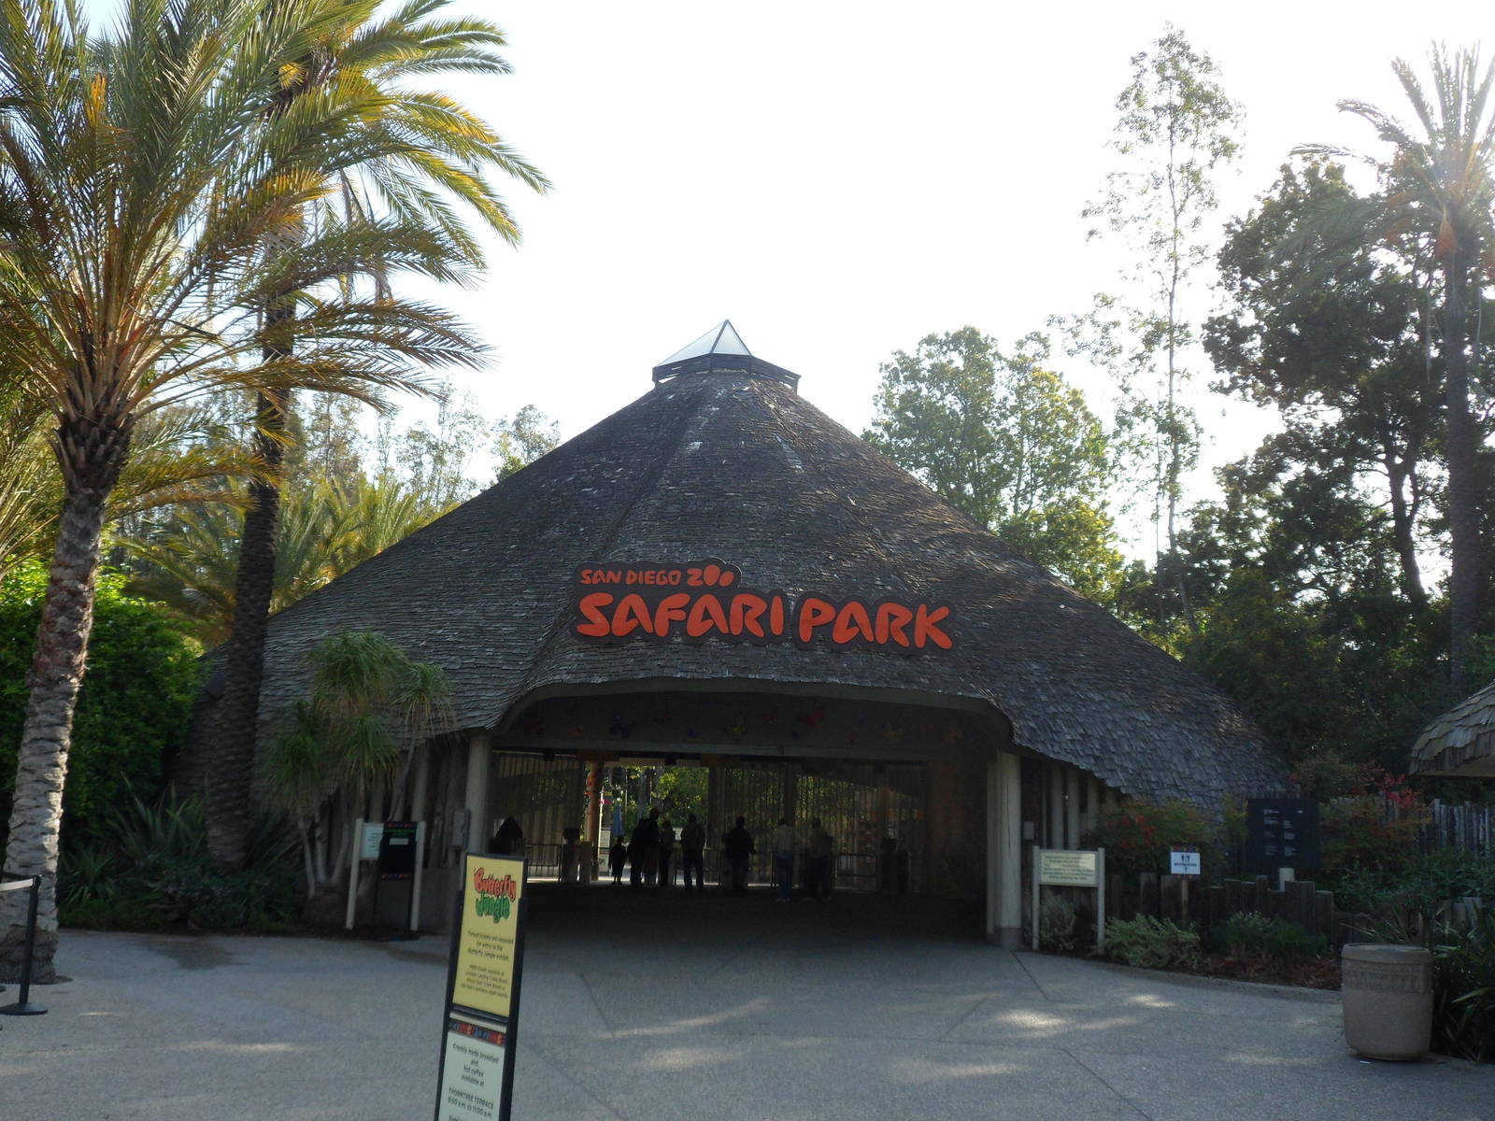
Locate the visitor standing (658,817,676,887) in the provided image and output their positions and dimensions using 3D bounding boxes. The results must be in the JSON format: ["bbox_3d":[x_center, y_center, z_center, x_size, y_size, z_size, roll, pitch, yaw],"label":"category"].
[{"bbox_3d":[-1.849,6.787,34.077,0.430,1.596,0.340,4,-10,-11],"label":"visitor standing"}]

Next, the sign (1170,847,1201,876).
[{"bbox_3d":[6.145,4.227,20.600,0.430,0.400,0.040,0,-10,9],"label":"sign"}]

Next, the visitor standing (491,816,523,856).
[{"bbox_3d":[-4.766,5.798,28.866,0.560,1.540,0.420,1,-10,6],"label":"visitor standing"}]

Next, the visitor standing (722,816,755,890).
[{"bbox_3d":[-0.219,6.597,32.851,0.600,1.750,0.400,1,-10,0],"label":"visitor standing"}]

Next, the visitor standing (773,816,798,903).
[{"bbox_3d":[0.748,6.059,29.600,0.530,1.710,0.380,1,-10,0],"label":"visitor standing"}]

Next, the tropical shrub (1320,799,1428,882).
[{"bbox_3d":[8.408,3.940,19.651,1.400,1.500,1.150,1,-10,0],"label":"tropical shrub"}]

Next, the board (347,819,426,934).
[{"bbox_3d":[-4.857,4.236,19.787,0.940,1.460,0.110,3,-10,-8],"label":"board"}]

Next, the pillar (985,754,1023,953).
[{"bbox_3d":[3.469,3.917,19.735,0.470,2.650,0.470,1,-10,0],"label":"pillar"}]

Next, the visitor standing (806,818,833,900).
[{"bbox_3d":[1.576,6.395,31.516,0.560,1.709,0.380,2,-10,0],"label":"visitor standing"}]

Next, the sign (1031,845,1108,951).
[{"bbox_3d":[4.390,4.629,20.062,0.970,1.400,0.110,0,-10,11],"label":"sign"}]

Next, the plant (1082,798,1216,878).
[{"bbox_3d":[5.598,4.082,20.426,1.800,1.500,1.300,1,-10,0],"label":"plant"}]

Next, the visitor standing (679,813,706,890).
[{"bbox_3d":[-1.264,6.669,33.659,0.560,1.722,0.360,2,-10,0],"label":"visitor standing"}]

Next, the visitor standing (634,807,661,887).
[{"bbox_3d":[-2.329,6.558,33.560,0.580,1.800,0.420,1,-10,0],"label":"visitor standing"}]

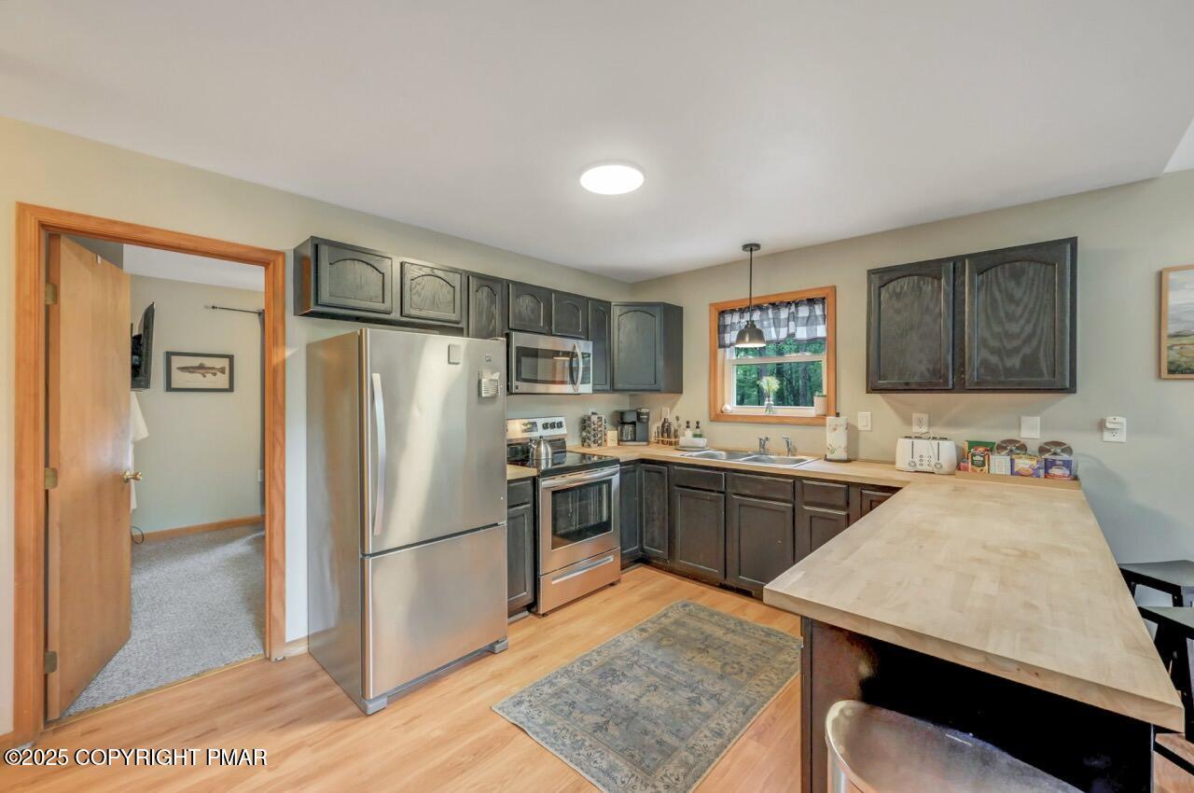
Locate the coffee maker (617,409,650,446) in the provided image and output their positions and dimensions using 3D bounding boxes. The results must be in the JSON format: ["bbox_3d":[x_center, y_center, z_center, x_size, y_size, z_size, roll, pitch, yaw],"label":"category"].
[{"bbox_3d":[0.333,0.276,4.234,0.265,0.335,0.235,0,0,-2],"label":"coffee maker"}]

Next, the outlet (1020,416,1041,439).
[{"bbox_3d":[2.405,0.174,2.569,0.077,0.118,0.010,0,0,43],"label":"outlet"}]

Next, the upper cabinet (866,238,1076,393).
[{"bbox_3d":[2.090,-0.395,2.652,0.900,0.757,0.317,0,0,43],"label":"upper cabinet"}]

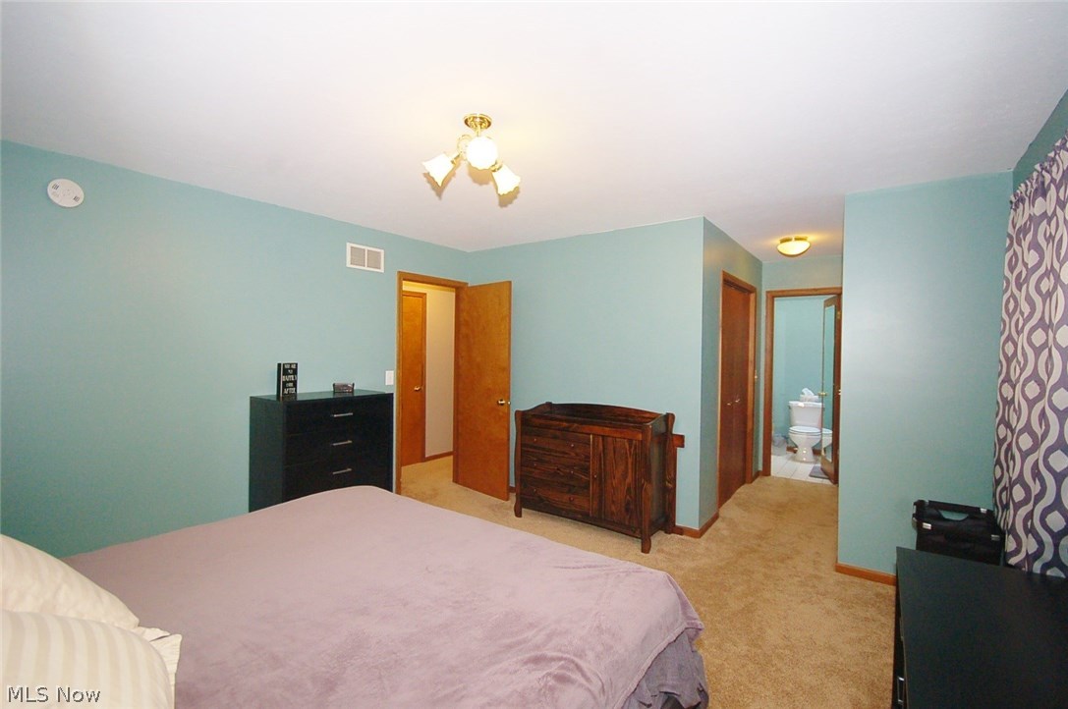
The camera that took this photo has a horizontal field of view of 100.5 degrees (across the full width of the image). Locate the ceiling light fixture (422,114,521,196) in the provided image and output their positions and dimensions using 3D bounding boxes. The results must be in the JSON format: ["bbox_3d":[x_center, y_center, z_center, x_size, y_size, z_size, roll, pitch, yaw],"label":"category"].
[{"bbox_3d":[-0.283,-0.888,1.980,0.450,0.295,0.420,1,1,-6],"label":"ceiling light fixture"}]

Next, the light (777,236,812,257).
[{"bbox_3d":[2.337,-0.965,3.988,0.285,0.145,0.285,1,1,38],"label":"light"}]

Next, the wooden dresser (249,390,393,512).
[{"bbox_3d":[-1.543,0.832,3.299,0.470,1.061,0.830,1,1,38],"label":"wooden dresser"}]

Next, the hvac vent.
[{"bbox_3d":[-1.432,-0.820,3.798,0.018,0.200,0.352,1,1,38],"label":"hvac vent"}]

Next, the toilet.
[{"bbox_3d":[3.638,1.028,5.960,0.420,0.735,0.690,1,1,38],"label":"toilet"}]

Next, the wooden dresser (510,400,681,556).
[{"bbox_3d":[0.465,0.913,3.618,1.190,0.940,0.480,1,1,34],"label":"wooden dresser"}]

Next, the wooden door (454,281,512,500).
[{"bbox_3d":[-0.494,0.331,4.386,0.760,2.030,0.042,1,1,42],"label":"wooden door"}]

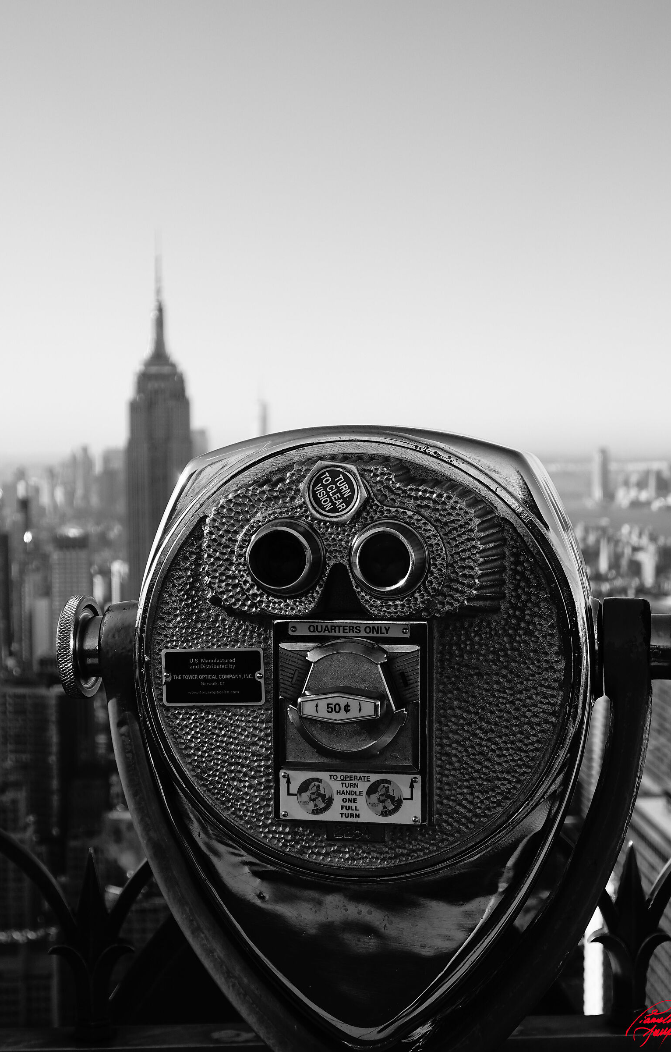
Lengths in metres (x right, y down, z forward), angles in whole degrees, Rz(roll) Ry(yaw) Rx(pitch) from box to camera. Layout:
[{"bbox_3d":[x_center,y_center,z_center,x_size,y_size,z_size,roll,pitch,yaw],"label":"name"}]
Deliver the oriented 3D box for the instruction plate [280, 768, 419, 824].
[{"bbox_3d":[0.010,0.172,0.965,0.091,0.031,0.002,0,0,11],"label":"instruction plate"}]

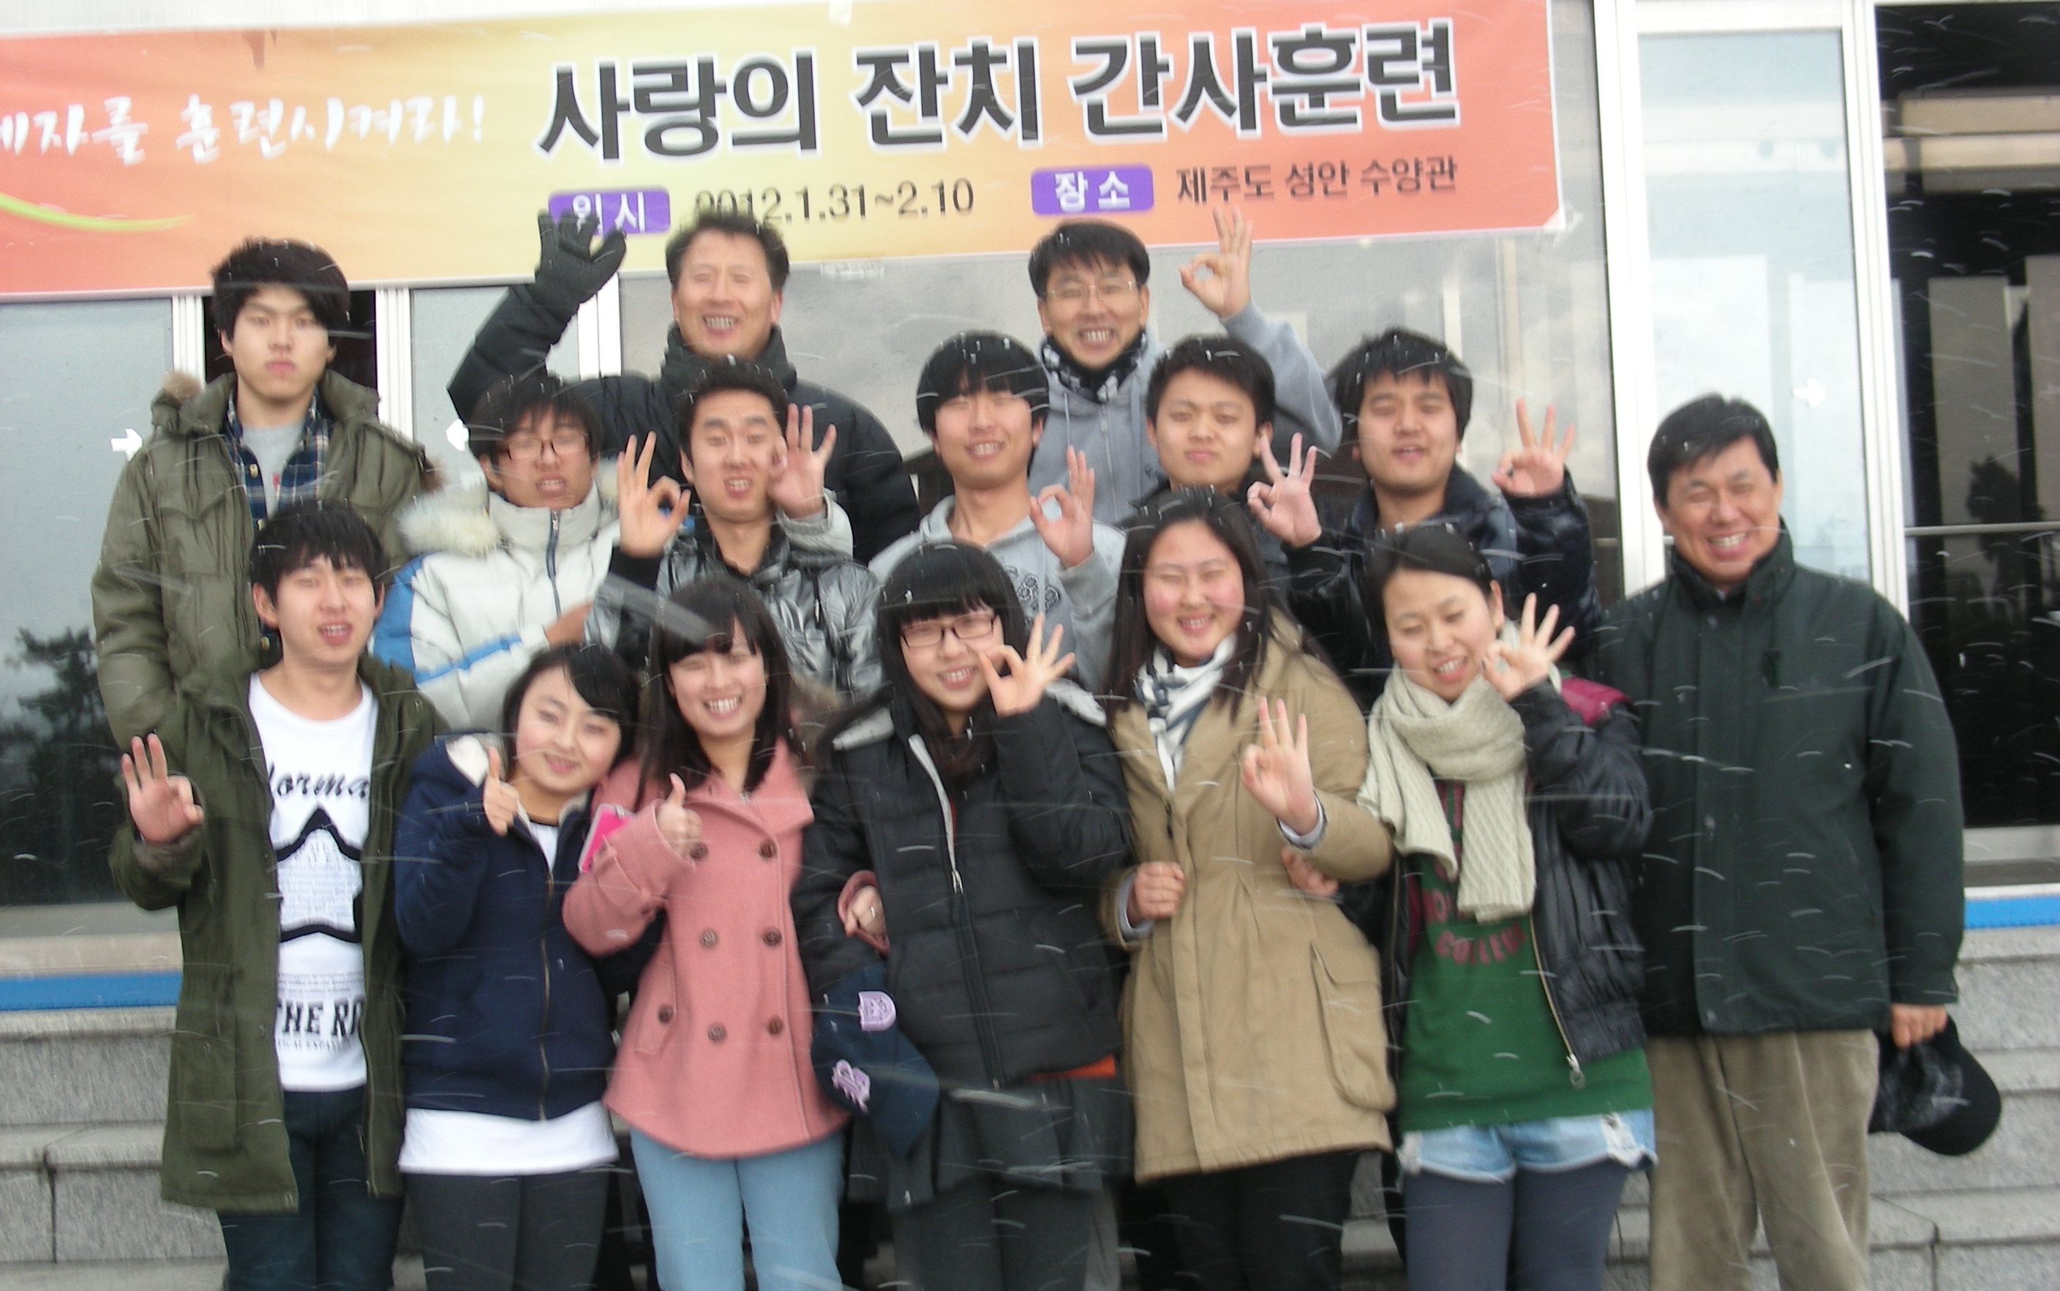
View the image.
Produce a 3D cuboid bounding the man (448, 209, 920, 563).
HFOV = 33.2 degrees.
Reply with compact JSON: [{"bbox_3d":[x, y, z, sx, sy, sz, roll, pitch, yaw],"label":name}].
[{"bbox_3d":[-0.539,0.145,5.630,0.780,1.730,0.420,-2,-3,-4],"label":"man"}]

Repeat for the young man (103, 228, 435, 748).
[{"bbox_3d":[-1.215,0.201,5.600,0.580,1.730,0.370,-2,-3,-7],"label":"young man"}]

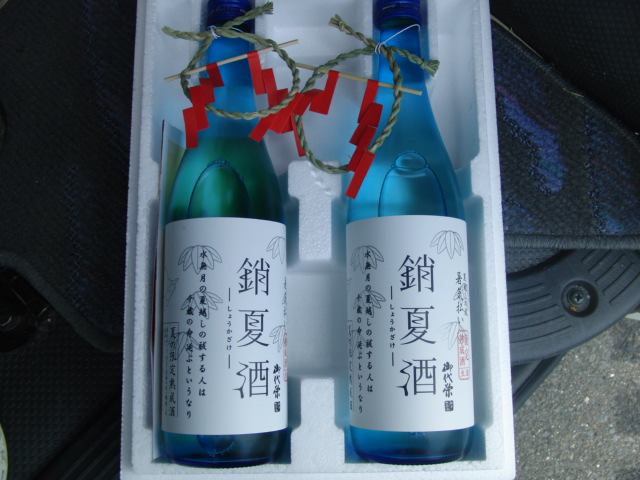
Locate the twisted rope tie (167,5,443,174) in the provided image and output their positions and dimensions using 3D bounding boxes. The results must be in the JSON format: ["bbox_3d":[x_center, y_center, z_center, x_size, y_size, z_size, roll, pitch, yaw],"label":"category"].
[{"bbox_3d":[-0.011,-0.091,0.417,0.170,0.030,0.115,0,76,0],"label":"twisted rope tie"}]

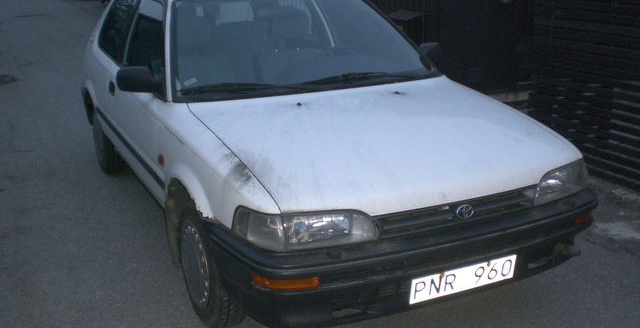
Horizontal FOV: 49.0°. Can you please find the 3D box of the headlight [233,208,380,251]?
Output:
[{"bbox_3d":[-0.057,0.202,2.403,0.450,0.135,0.220,-6,18,-17],"label":"headlight"}]

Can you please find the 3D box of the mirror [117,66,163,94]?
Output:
[{"bbox_3d":[-0.832,-0.390,3.245,0.205,0.122,0.110,-9,19,-25],"label":"mirror"}]

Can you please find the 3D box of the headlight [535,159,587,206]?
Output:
[{"bbox_3d":[0.973,0.039,2.888,0.450,0.135,0.220,-12,21,-32],"label":"headlight"}]

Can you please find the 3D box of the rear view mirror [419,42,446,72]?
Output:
[{"bbox_3d":[0.651,-0.623,3.955,0.205,0.122,0.110,-9,19,-25],"label":"rear view mirror"}]

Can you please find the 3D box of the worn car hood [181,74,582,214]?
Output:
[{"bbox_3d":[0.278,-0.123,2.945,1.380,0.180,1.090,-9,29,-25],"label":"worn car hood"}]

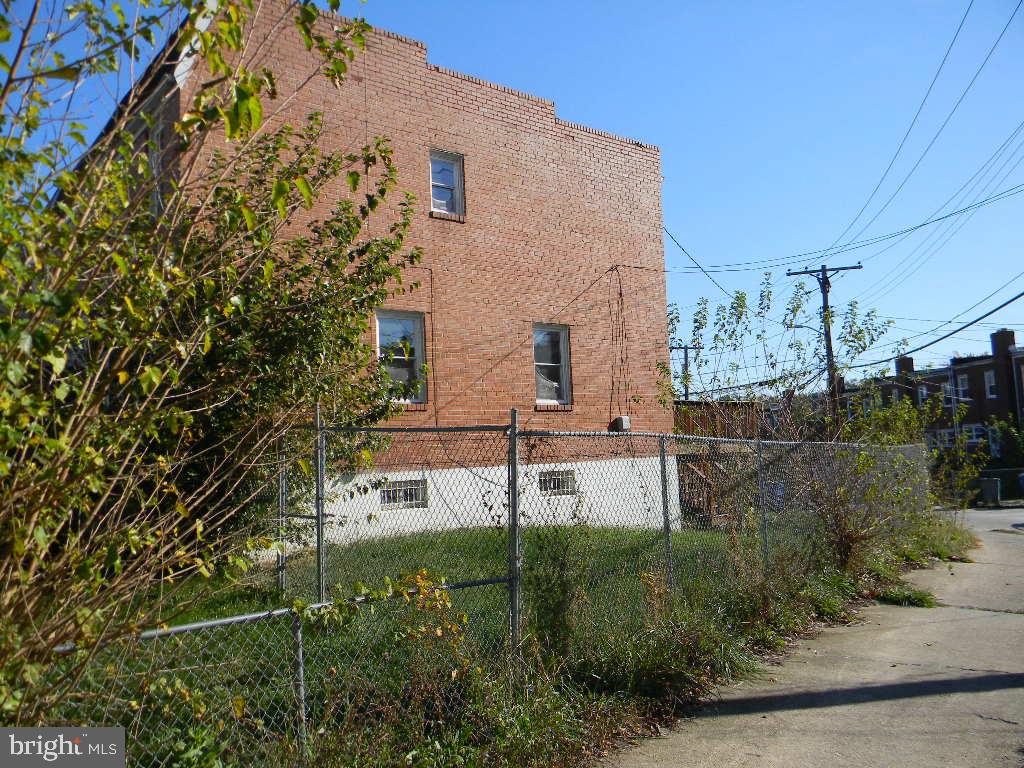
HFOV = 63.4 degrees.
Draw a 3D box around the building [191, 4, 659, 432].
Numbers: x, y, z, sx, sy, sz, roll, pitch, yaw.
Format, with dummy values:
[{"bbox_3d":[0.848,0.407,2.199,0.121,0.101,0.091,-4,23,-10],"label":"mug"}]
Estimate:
[{"bbox_3d":[-3.043,-1.050,16.314,9.240,7.788,8.000,2,-7,-39],"label":"building"}]

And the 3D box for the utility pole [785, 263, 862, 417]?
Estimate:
[{"bbox_3d":[11.903,-0.057,30.609,2.700,8.800,0.350,-4,-5,11],"label":"utility pole"}]

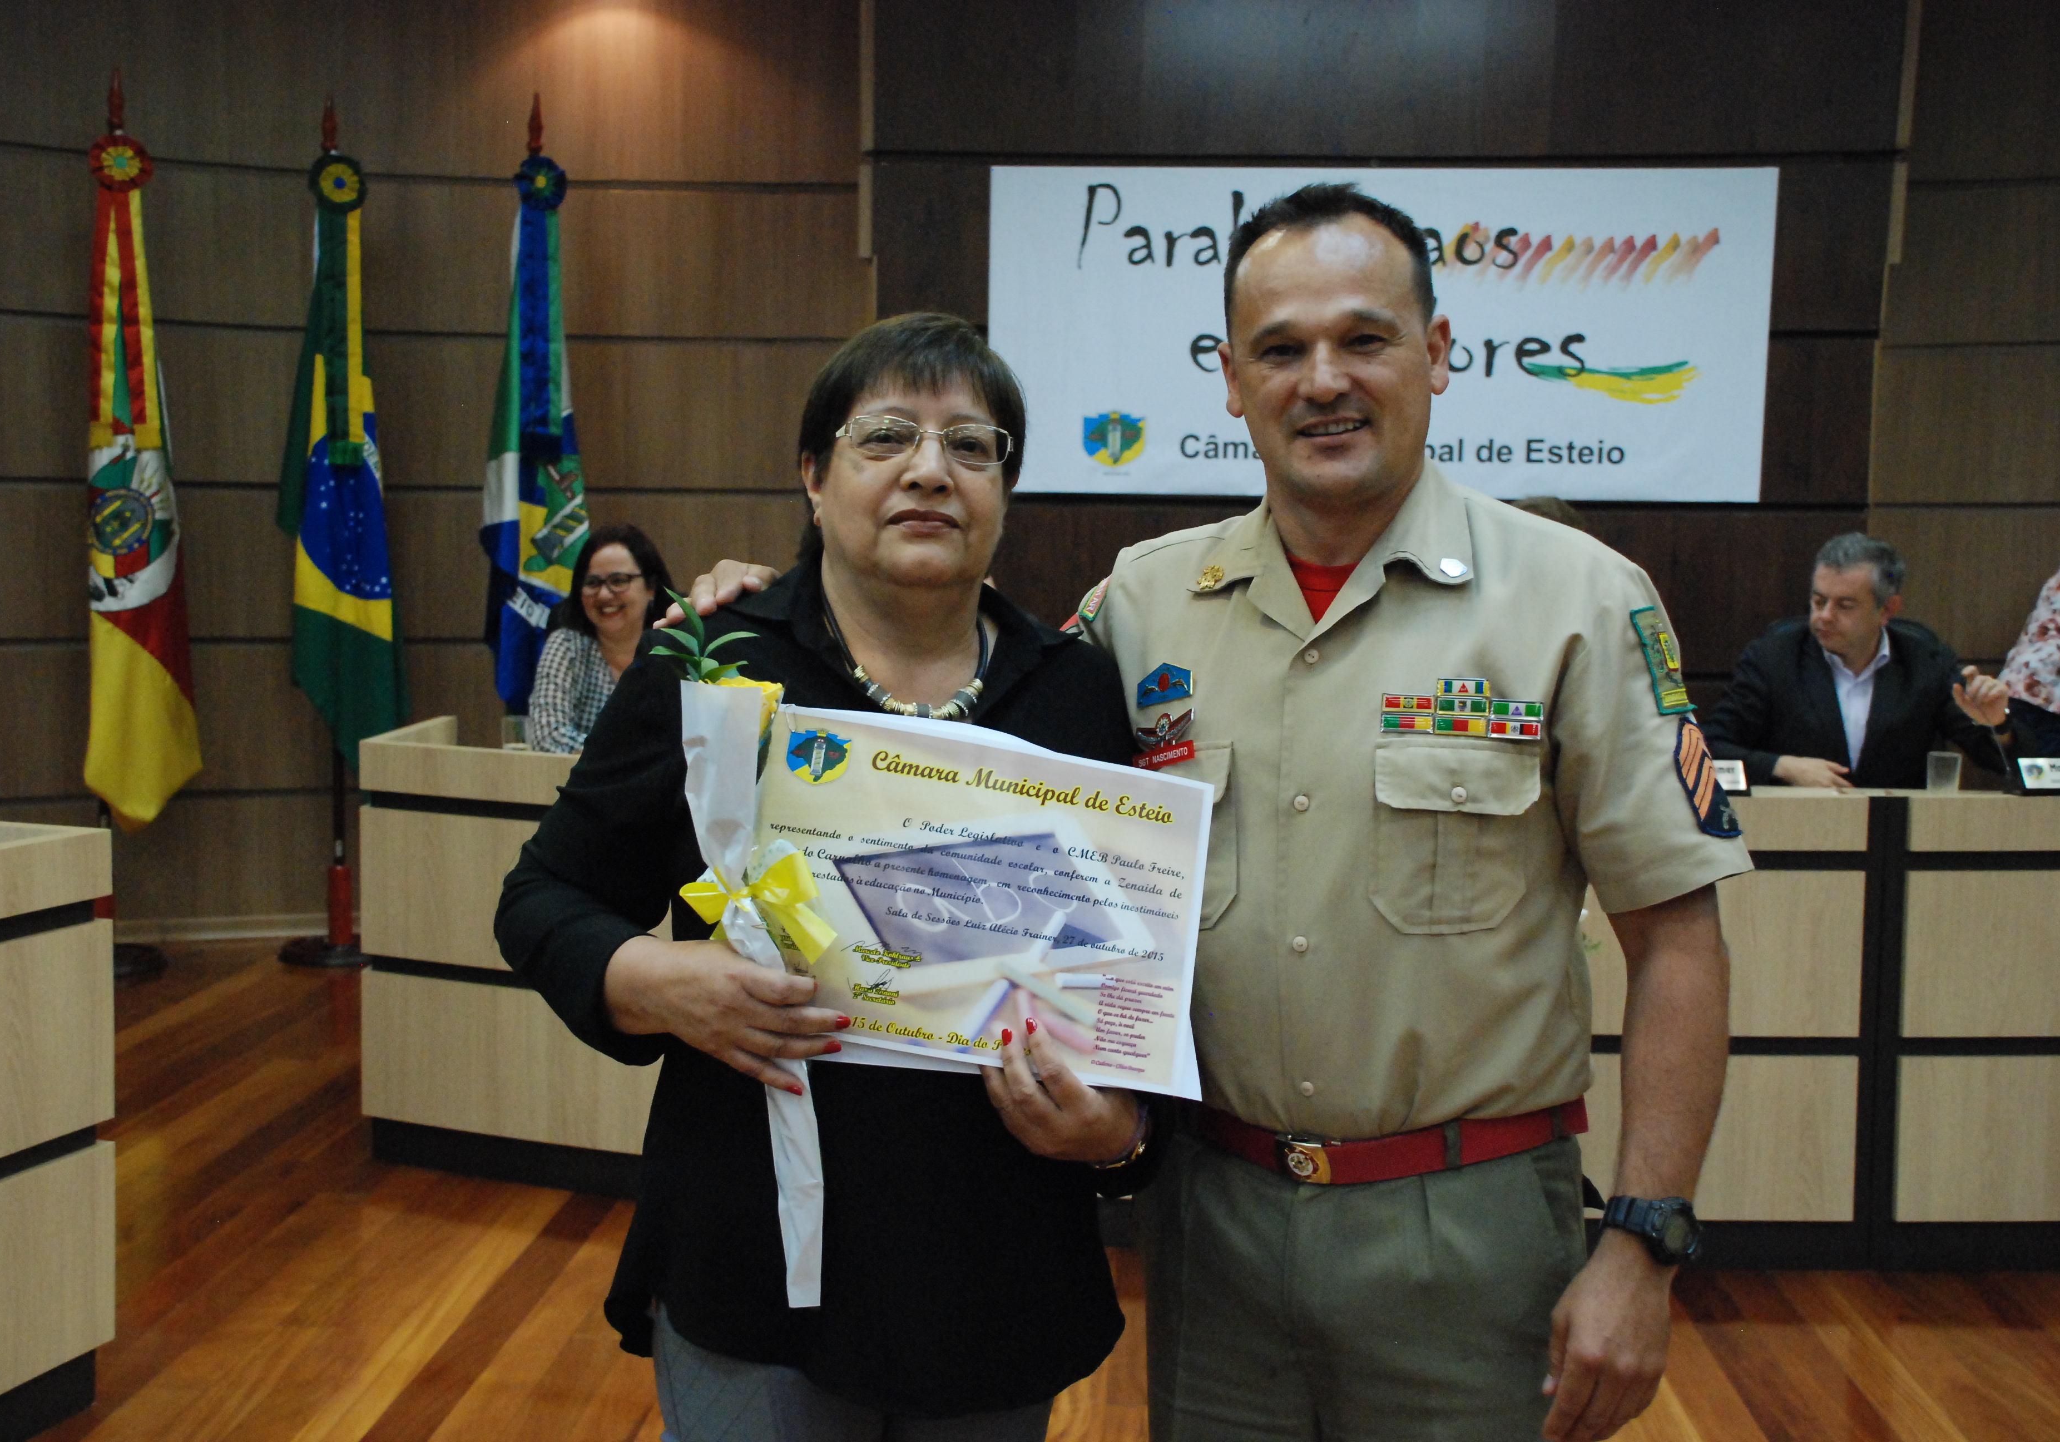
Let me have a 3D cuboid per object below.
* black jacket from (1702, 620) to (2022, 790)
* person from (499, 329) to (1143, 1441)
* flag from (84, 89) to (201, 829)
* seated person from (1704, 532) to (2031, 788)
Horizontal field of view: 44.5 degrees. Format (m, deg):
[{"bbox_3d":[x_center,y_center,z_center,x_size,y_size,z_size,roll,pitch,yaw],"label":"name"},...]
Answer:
[{"bbox_3d":[1.785,0.147,5.421,0.680,0.720,0.420,1,4,9],"label":"black jacket"},{"bbox_3d":[-0.160,0.481,1.913,0.500,1.580,0.430,1,4,-2],"label":"person"},{"bbox_3d":[-2.858,-0.845,8.100,0.380,2.370,0.300,0,4,-16],"label":"flag"},{"bbox_3d":[1.771,0.249,5.388,0.680,1.300,0.750,1,4,9],"label":"seated person"}]

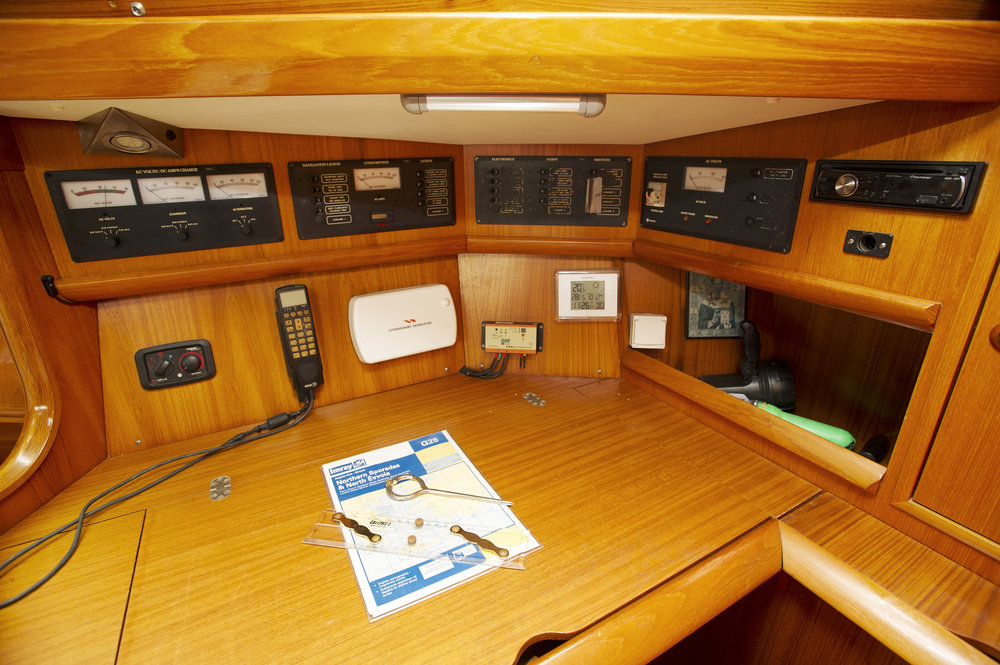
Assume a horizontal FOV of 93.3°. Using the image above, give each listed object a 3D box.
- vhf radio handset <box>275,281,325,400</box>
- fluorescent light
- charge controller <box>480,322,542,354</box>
[{"bbox_3d":[-0.408,0.020,0.964,0.056,0.226,0.060,-13,19,-27],"label":"vhf radio handset"},{"bbox_3d":[0.004,-0.290,0.590,0.257,0.037,0.041,-1,15,-6],"label":"fluorescent light"},{"bbox_3d":[0.030,0.016,1.166,0.152,0.075,0.034,1,18,6],"label":"charge controller"}]

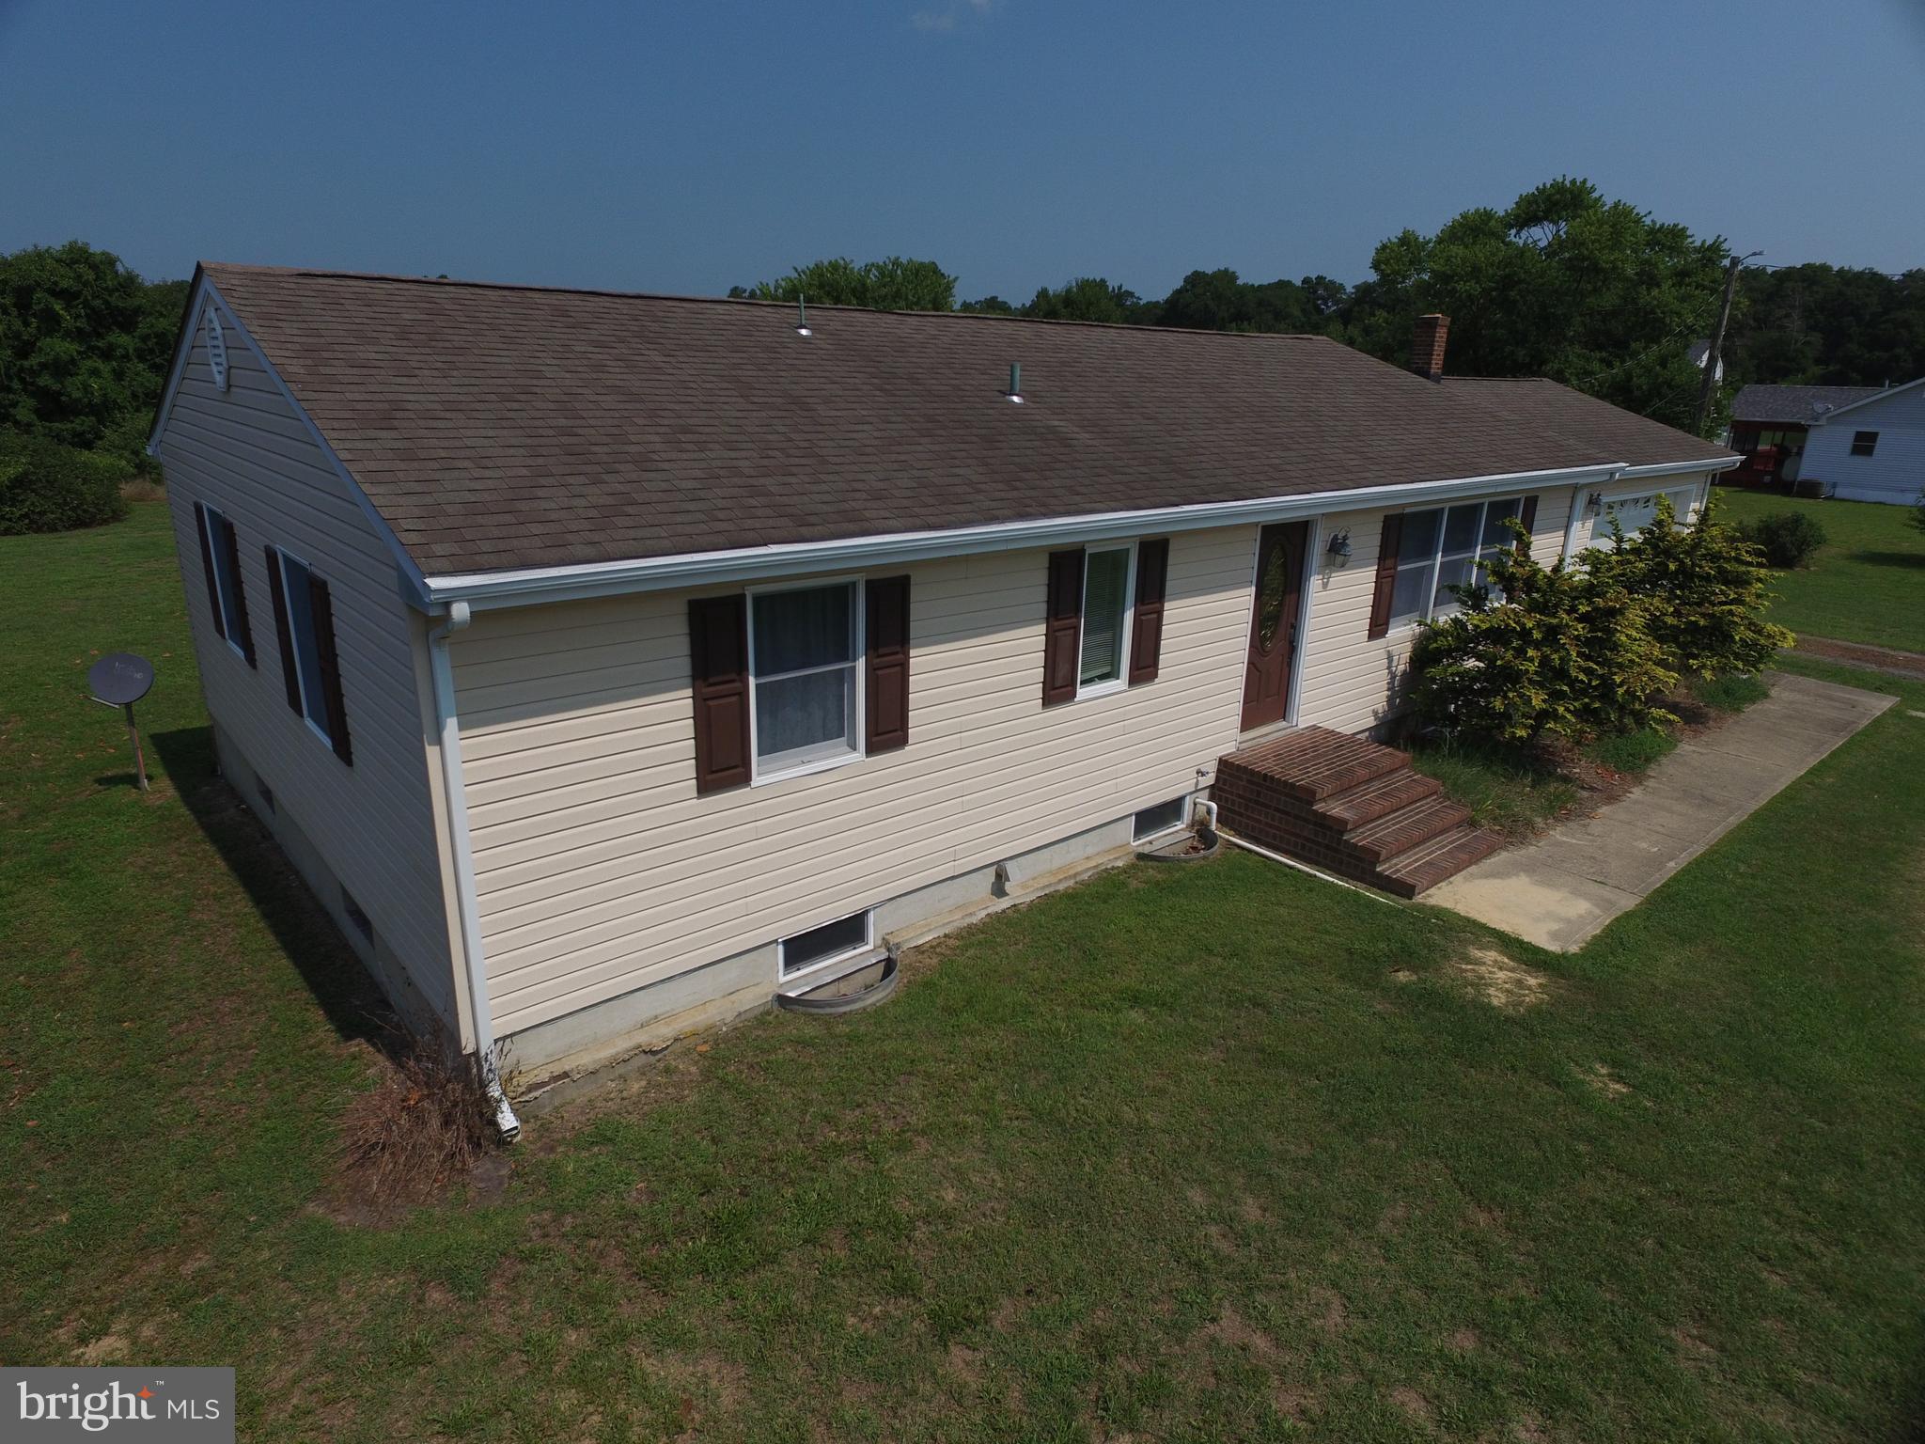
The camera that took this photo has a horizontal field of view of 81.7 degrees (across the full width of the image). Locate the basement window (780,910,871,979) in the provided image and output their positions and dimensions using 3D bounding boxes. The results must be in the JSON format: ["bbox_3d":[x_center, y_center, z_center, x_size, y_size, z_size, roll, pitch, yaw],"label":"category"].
[{"bbox_3d":[-0.969,1.548,7.816,0.785,0.330,0.080,-14,23,-39],"label":"basement window"}]

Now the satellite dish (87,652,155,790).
[{"bbox_3d":[-8.496,0.080,11.195,0.760,1.450,0.600,4,18,8],"label":"satellite dish"}]

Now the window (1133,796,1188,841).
[{"bbox_3d":[1.774,0.882,10.123,0.785,0.330,0.080,-14,23,-39],"label":"window"}]

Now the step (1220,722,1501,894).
[{"bbox_3d":[3.688,0.767,10.381,1.690,0.700,2.020,-14,23,-39],"label":"step"}]

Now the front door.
[{"bbox_3d":[2.955,-0.909,10.692,0.914,2.030,0.060,-14,23,-39],"label":"front door"}]

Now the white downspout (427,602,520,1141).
[{"bbox_3d":[-2.515,0.869,5.785,0.090,3.100,0.430,-14,23,-39],"label":"white downspout"}]

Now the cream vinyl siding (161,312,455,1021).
[{"bbox_3d":[-5.370,-1.066,8.470,0.080,4.000,8.020,-14,23,-39],"label":"cream vinyl siding"}]

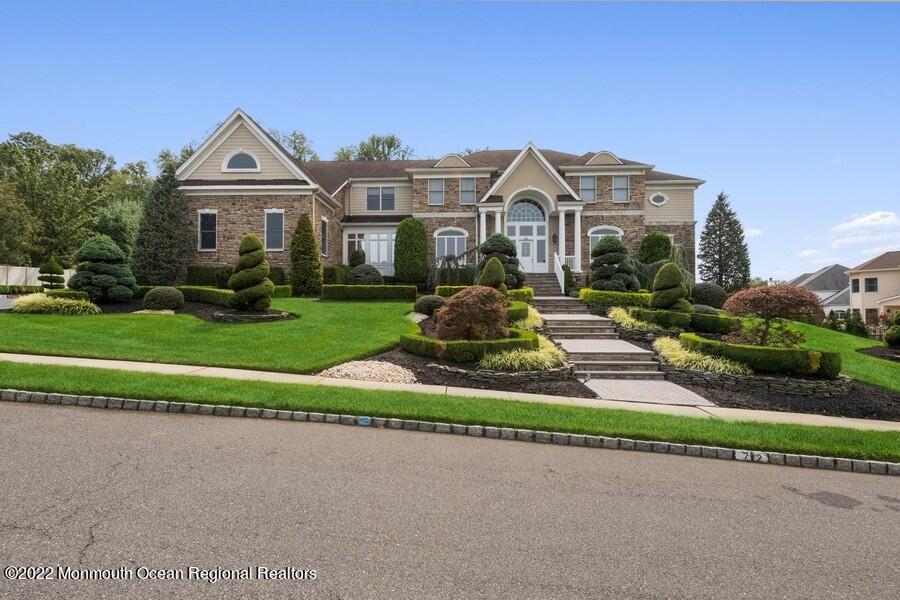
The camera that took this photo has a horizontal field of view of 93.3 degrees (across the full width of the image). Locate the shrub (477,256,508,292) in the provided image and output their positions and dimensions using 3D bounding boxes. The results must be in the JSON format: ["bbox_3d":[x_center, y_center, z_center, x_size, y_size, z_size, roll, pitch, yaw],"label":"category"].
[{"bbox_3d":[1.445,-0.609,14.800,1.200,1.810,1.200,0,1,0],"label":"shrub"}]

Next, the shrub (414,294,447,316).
[{"bbox_3d":[-0.648,0.188,14.500,1.100,0.750,1.080,0,1,0],"label":"shrub"}]

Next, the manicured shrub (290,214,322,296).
[{"bbox_3d":[-6.415,-1.989,19.000,1.420,3.670,1.420,0,1,0],"label":"manicured shrub"}]

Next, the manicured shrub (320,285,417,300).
[{"bbox_3d":[-3.629,-0.337,19.100,4.290,0.660,0.850,0,0,3],"label":"manicured shrub"}]

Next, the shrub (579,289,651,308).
[{"bbox_3d":[6.308,-0.086,16.200,2.800,0.670,0.650,0,1,0],"label":"shrub"}]

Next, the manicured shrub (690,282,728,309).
[{"bbox_3d":[11.113,-0.182,18.200,1.600,1.130,1.550,0,1,0],"label":"manicured shrub"}]

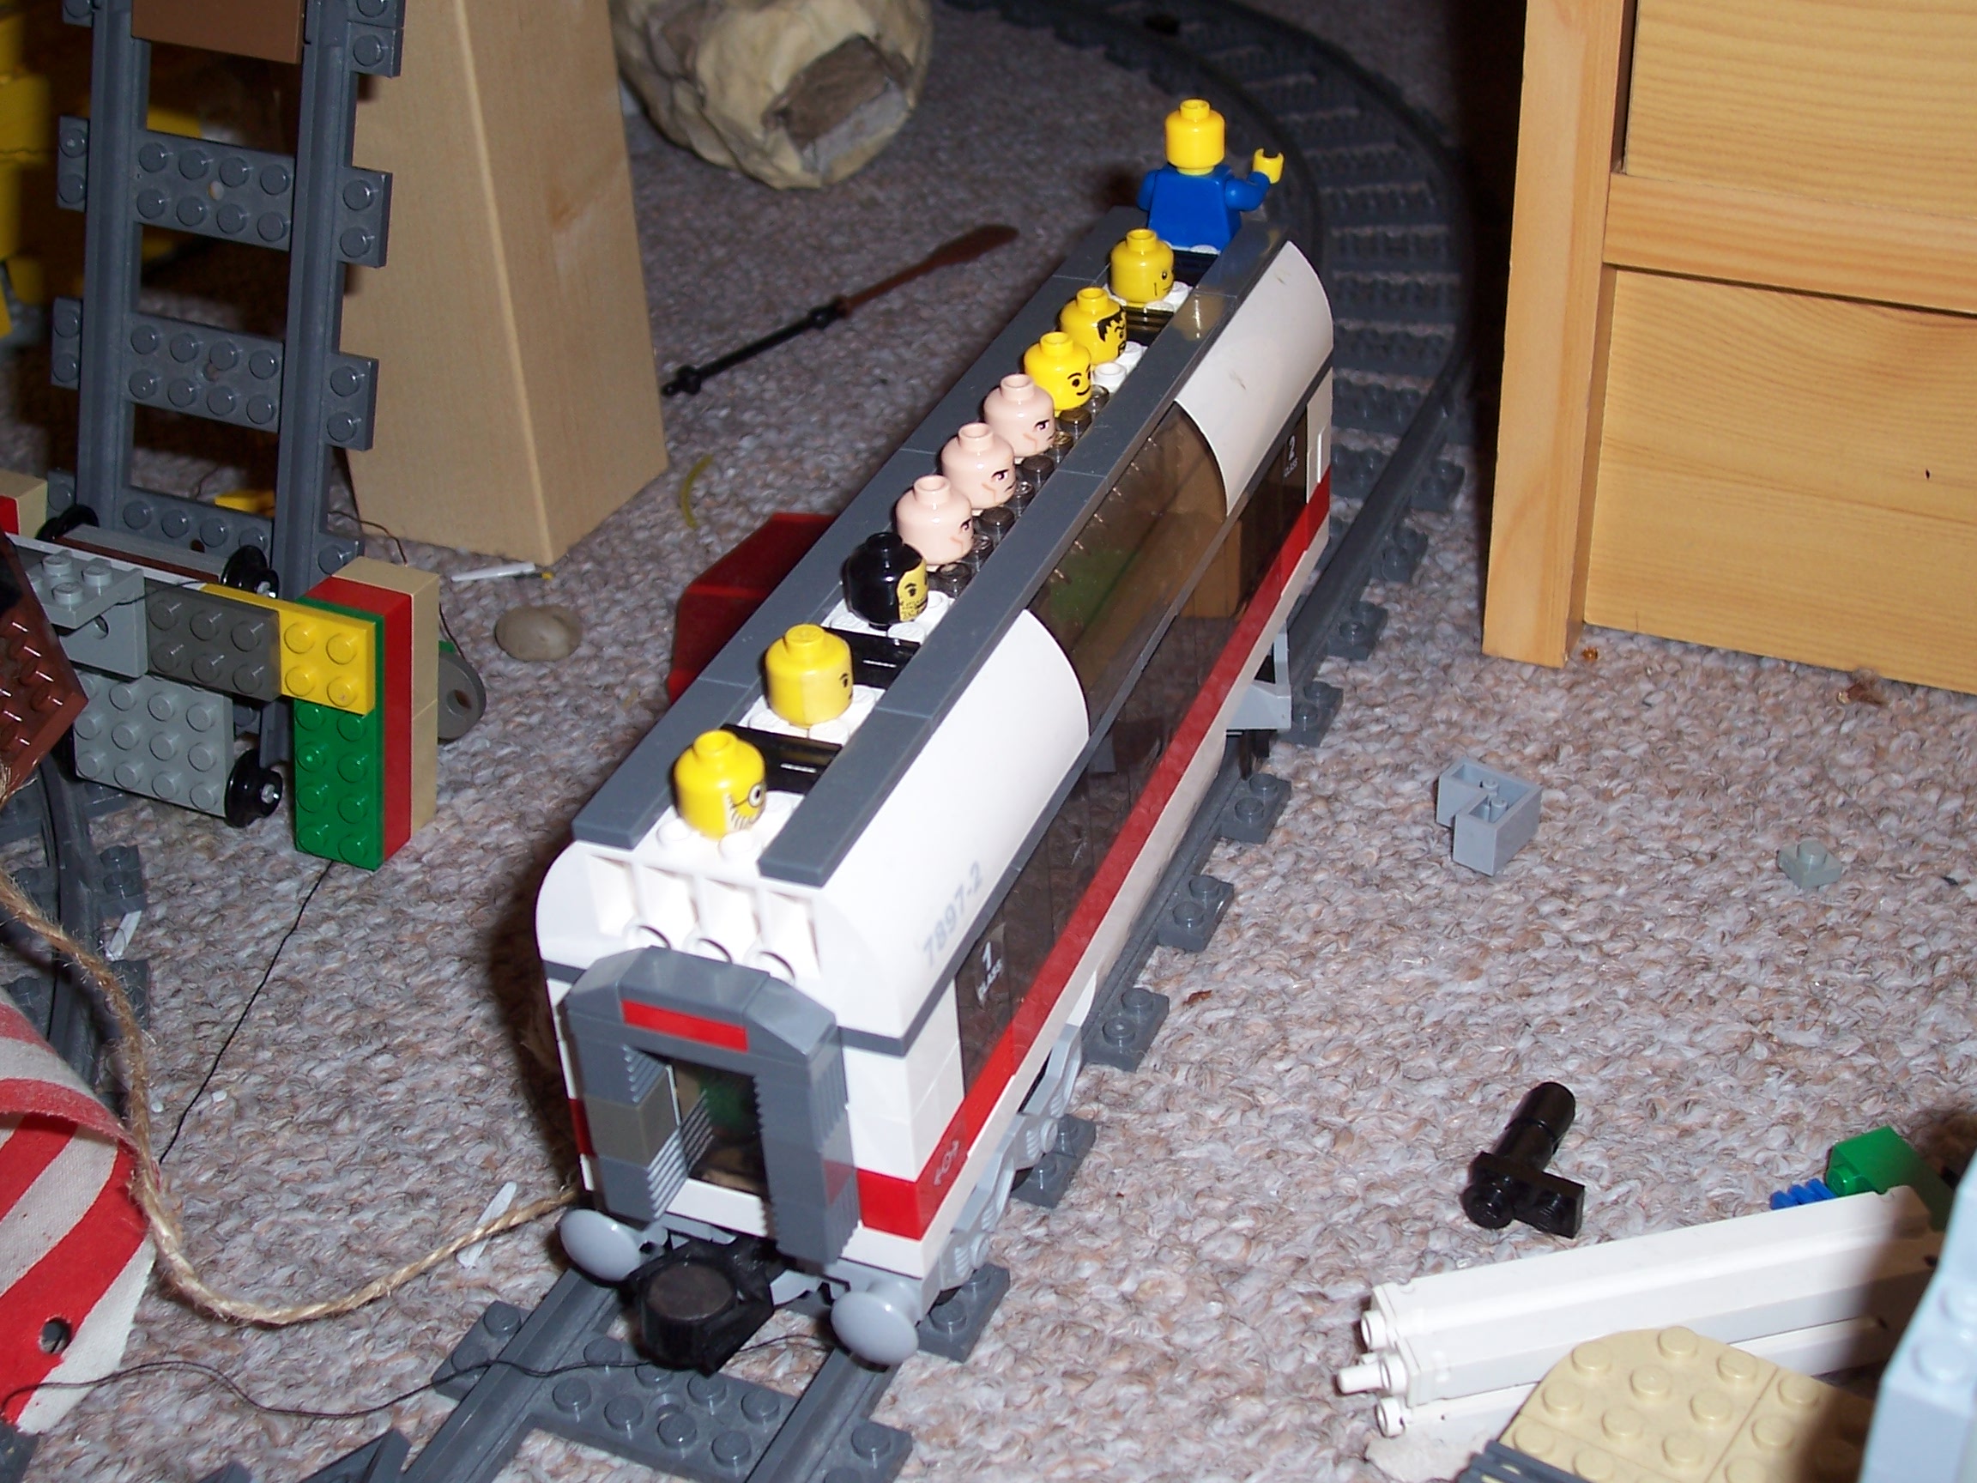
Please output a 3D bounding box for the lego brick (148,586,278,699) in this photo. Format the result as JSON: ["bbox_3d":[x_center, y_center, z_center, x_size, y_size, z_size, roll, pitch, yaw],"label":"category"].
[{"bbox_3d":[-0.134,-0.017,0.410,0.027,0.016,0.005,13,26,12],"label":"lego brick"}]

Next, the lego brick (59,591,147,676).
[{"bbox_3d":[-0.153,-0.020,0.413,0.016,0.016,0.004,13,27,12],"label":"lego brick"}]

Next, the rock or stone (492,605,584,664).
[{"bbox_3d":[-0.091,-0.022,0.485,0.018,0.009,0.015,0,34,6],"label":"rock or stone"}]

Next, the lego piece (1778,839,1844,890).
[{"bbox_3d":[0.148,0.021,0.430,0.008,0.005,0.008,-10,34,-12],"label":"lego piece"}]

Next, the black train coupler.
[{"bbox_3d":[0.082,0.063,0.355,0.016,0.008,0.027,16,38,25],"label":"black train coupler"}]

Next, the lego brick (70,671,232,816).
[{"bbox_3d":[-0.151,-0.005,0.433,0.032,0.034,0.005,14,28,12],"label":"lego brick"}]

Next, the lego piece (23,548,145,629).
[{"bbox_3d":[-0.153,-0.026,0.400,0.016,0.005,0.019,13,26,12],"label":"lego piece"}]

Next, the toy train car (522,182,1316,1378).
[{"bbox_3d":[0.004,-0.006,0.366,0.050,0.083,0.228,10,36,19],"label":"toy train car"}]

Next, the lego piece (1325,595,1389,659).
[{"bbox_3d":[0.073,-0.022,0.475,0.009,0.005,0.016,12,36,21],"label":"lego piece"}]

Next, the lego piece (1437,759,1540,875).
[{"bbox_3d":[0.085,0.014,0.416,0.016,0.011,0.016,23,42,34],"label":"lego piece"}]

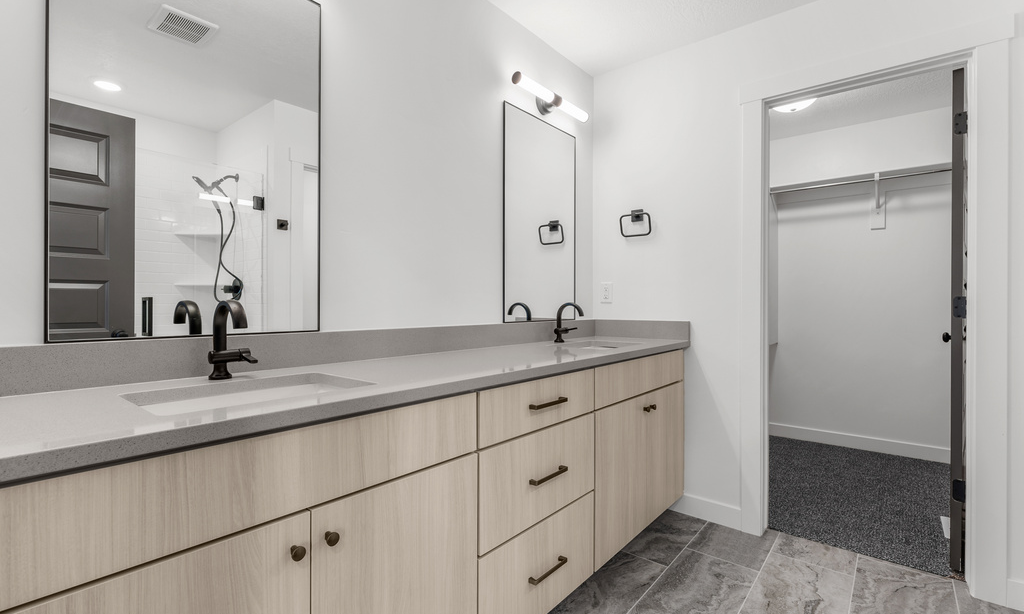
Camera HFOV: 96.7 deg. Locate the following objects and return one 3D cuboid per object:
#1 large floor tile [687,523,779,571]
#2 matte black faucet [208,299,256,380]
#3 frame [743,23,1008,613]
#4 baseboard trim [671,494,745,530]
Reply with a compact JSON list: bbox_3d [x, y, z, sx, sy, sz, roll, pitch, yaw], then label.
[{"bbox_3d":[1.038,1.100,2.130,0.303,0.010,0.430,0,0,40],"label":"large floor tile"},{"bbox_3d":[-0.678,0.081,1.127,0.170,0.193,0.102,0,0,40],"label":"matte black faucet"},{"bbox_3d":[1.500,0.010,1.986,0.910,2.150,0.140,0,0,40],"label":"frame"},{"bbox_3d":[0.985,1.042,2.344,0.370,0.104,0.015,0,0,40],"label":"baseboard trim"}]

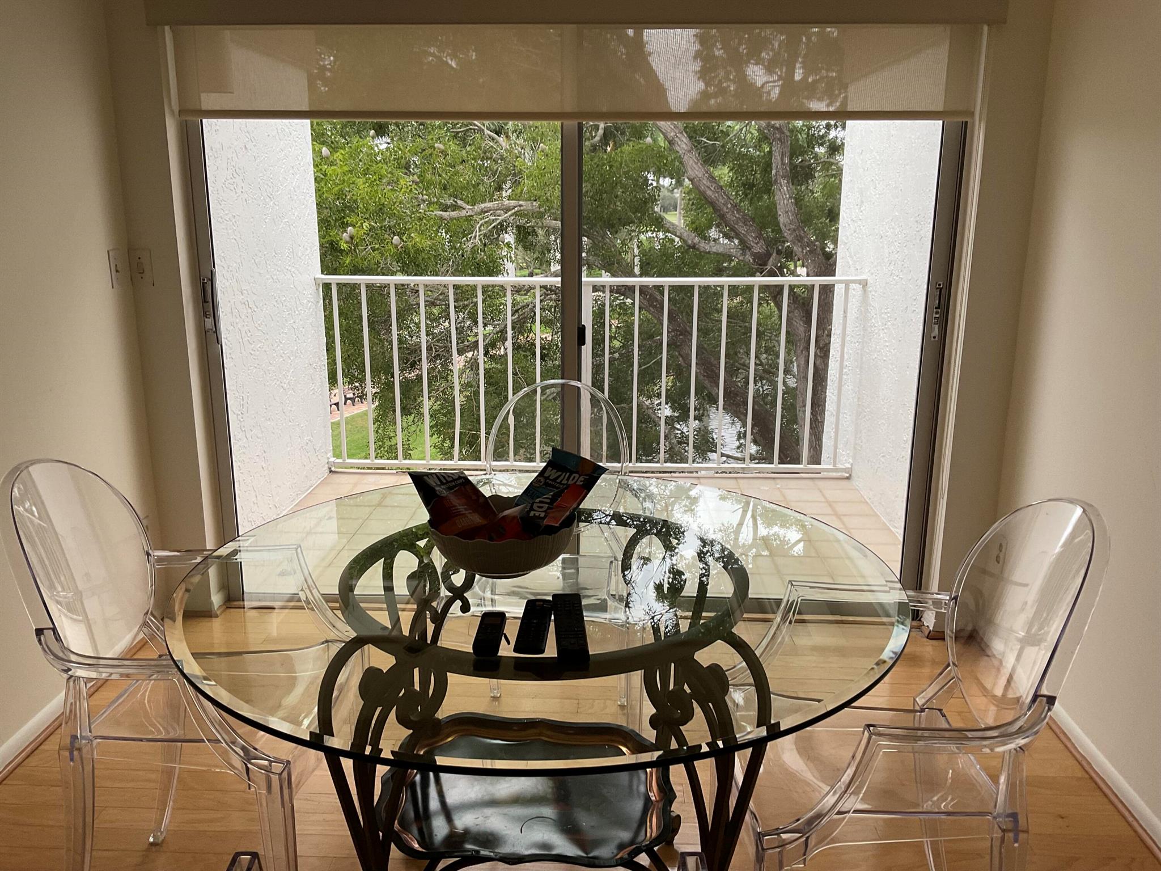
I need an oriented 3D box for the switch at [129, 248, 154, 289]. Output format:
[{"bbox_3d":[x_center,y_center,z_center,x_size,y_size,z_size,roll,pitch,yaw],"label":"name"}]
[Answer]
[{"bbox_3d":[-1.369,-0.521,3.033,0.071,0.116,0.012,1,14,3],"label":"switch"}]

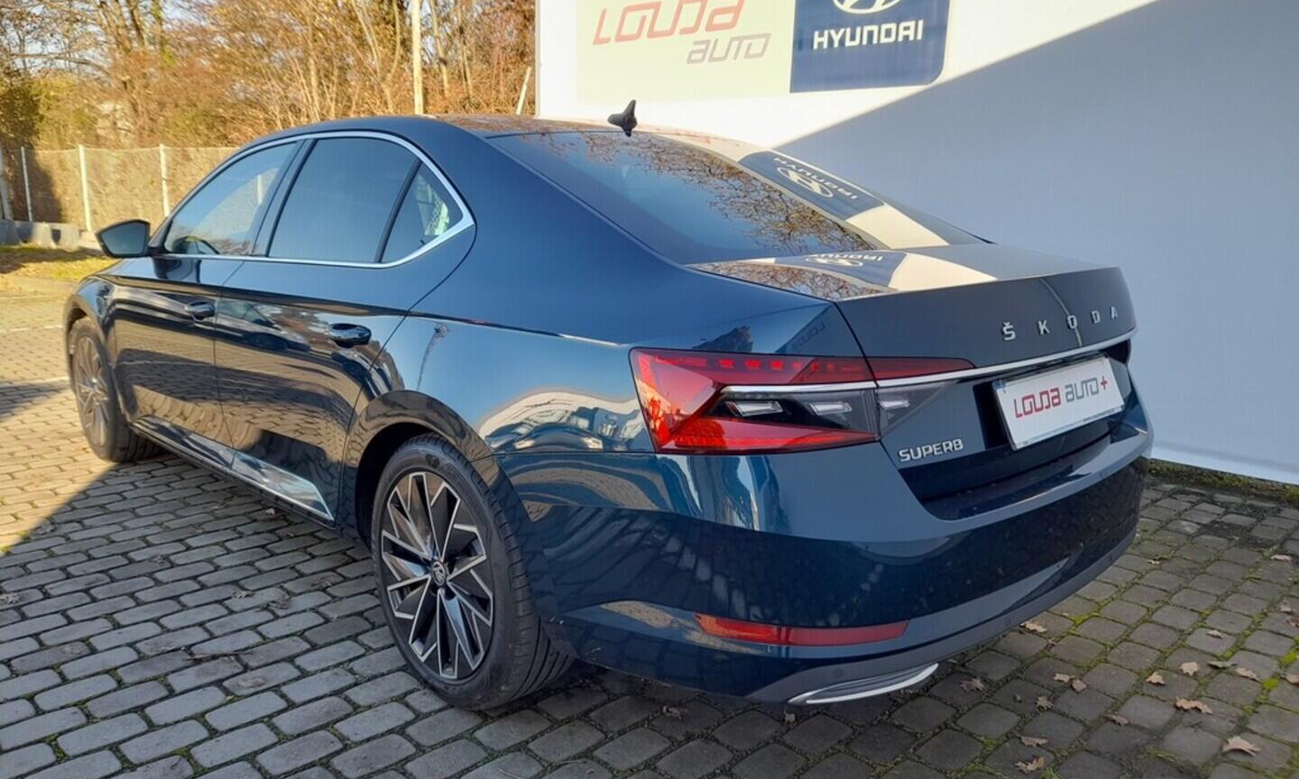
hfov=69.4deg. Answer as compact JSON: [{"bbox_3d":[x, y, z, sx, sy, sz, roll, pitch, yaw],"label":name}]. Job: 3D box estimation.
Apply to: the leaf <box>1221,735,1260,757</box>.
[{"bbox_3d":[1.352,0.805,2.139,0.078,0.025,0.052,0,11,-5],"label":"leaf"}]

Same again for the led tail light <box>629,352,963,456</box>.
[{"bbox_3d":[0.265,0.008,1.618,0.510,0.172,0.345,-10,15,-43],"label":"led tail light"}]

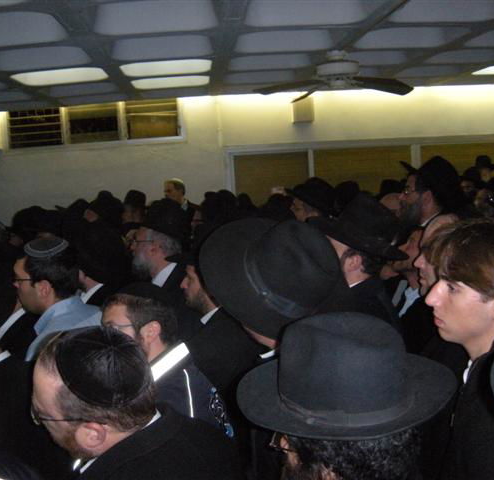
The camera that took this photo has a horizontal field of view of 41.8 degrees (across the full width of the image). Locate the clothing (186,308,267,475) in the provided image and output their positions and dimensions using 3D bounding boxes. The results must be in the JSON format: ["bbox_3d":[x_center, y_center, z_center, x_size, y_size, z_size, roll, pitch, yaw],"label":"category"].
[{"bbox_3d":[-0.075,0.580,2.120,0.320,0.750,0.480,-1,7,15],"label":"clothing"}]

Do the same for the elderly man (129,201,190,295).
[{"bbox_3d":[-0.325,0.690,2.830,0.360,1.720,0.500,-2,7,12],"label":"elderly man"}]

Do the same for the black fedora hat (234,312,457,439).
[{"bbox_3d":[0.149,0.196,1.030,0.350,0.147,0.315,2,9,38],"label":"black fedora hat"}]

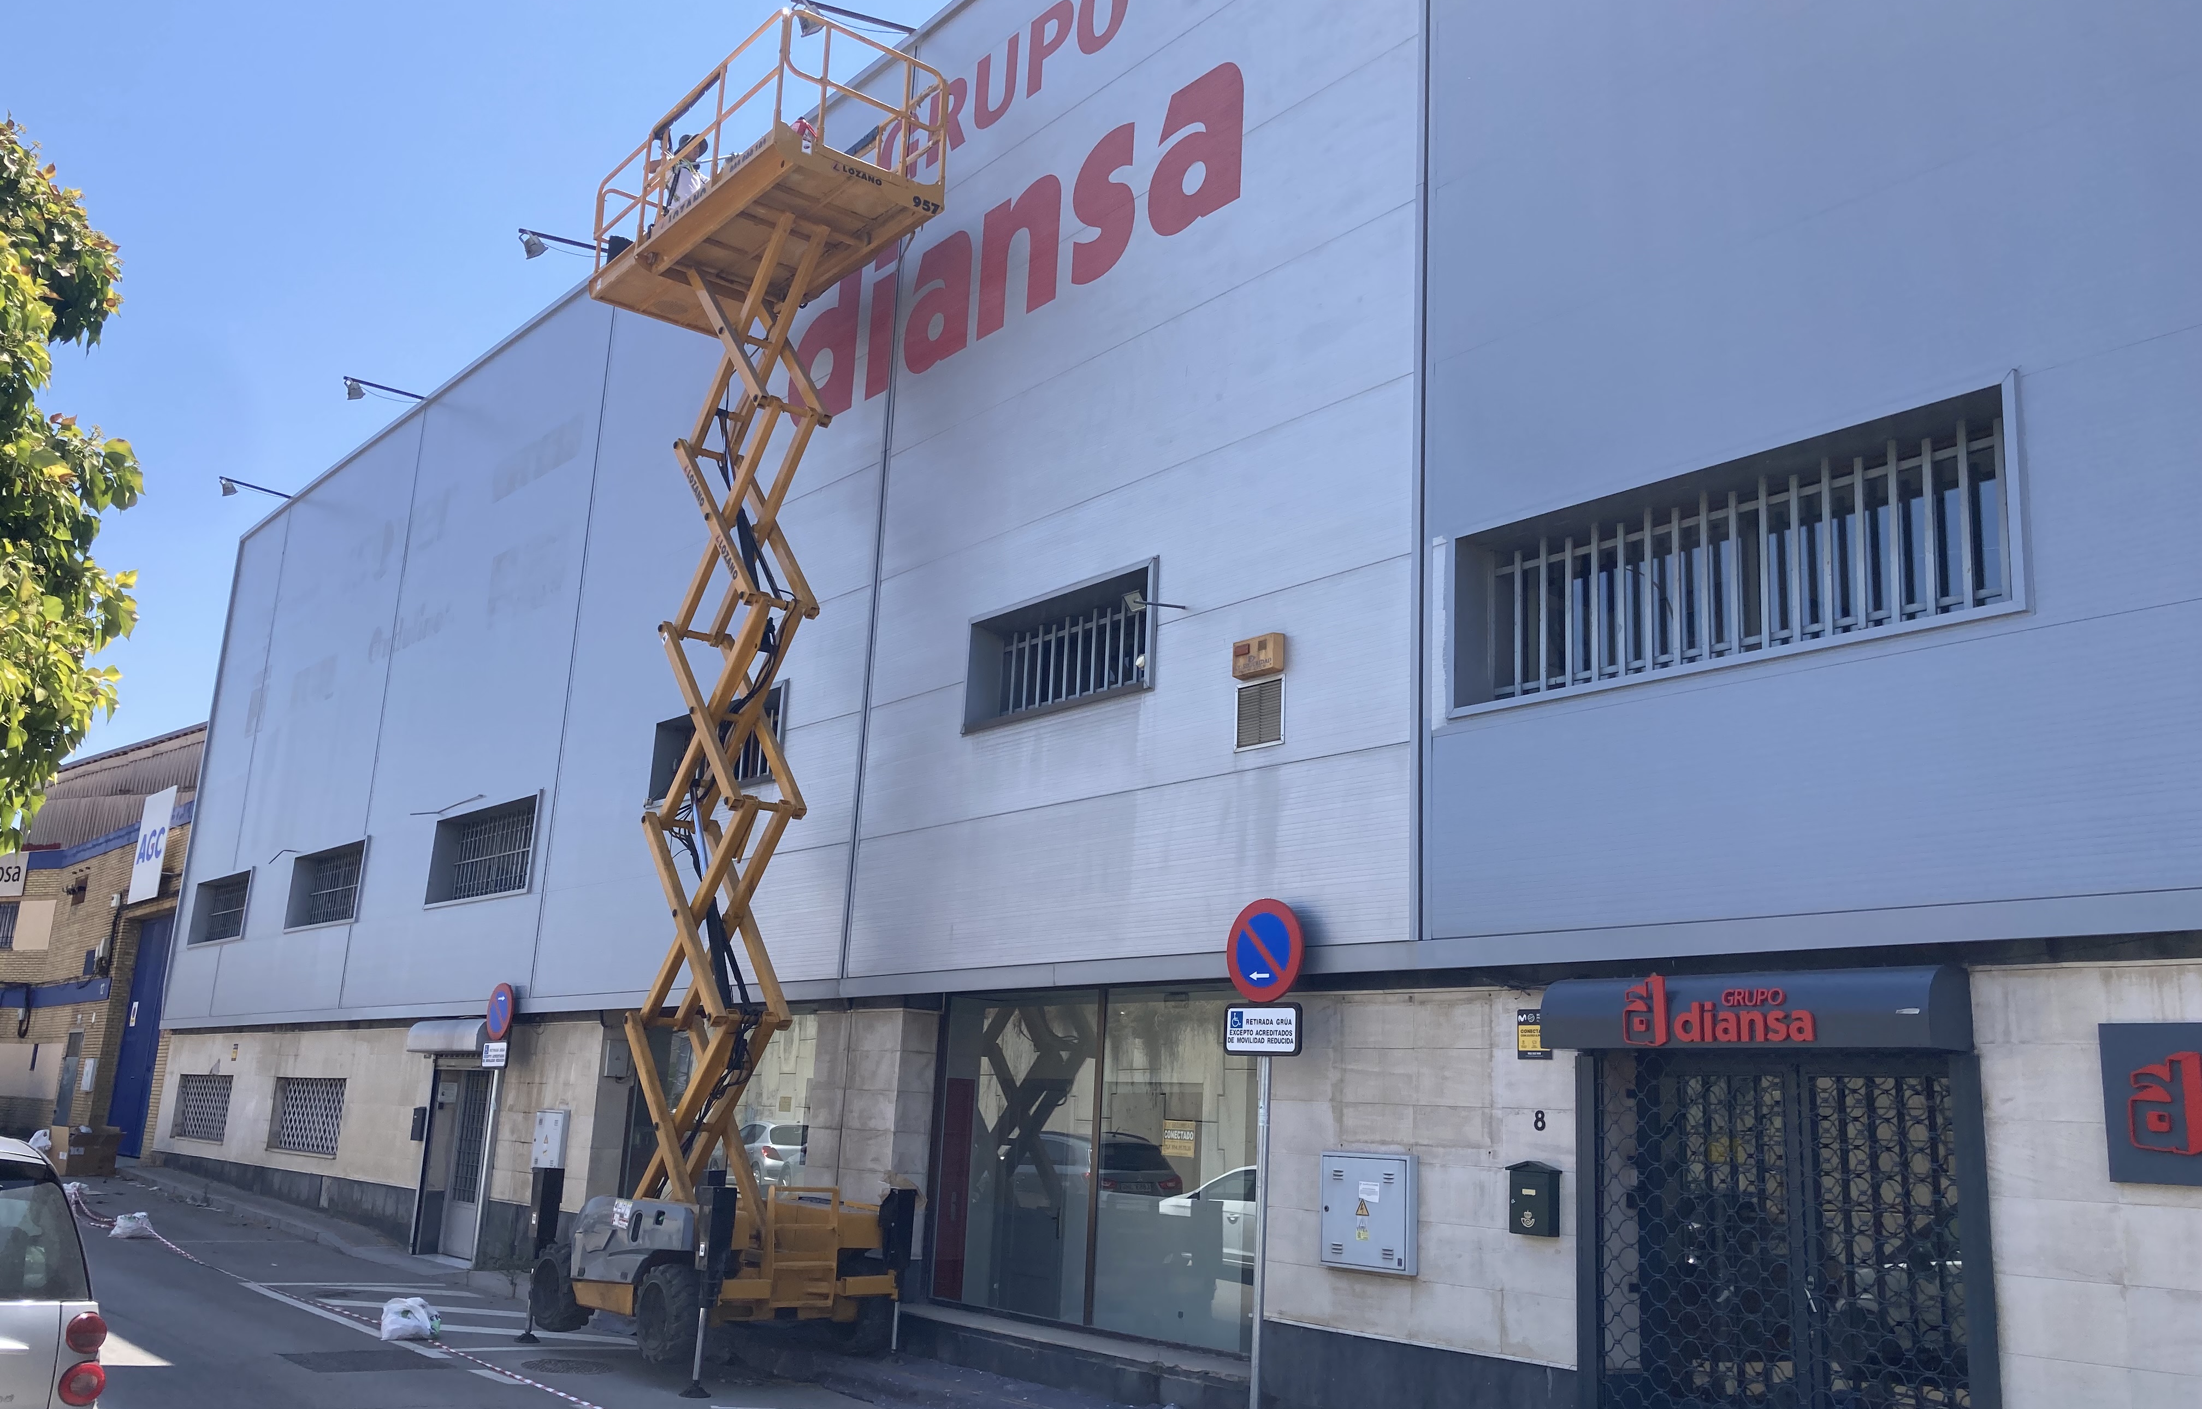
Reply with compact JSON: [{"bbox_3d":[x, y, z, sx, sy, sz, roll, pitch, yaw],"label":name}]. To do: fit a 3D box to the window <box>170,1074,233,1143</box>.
[{"bbox_3d":[-13.798,6.241,27.523,0.200,0.998,2.983,13,-17,-38],"label":"window"}]

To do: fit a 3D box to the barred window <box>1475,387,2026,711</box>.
[{"bbox_3d":[3.054,-0.665,8.961,0.320,1.010,3.014,13,-17,-38],"label":"barred window"}]

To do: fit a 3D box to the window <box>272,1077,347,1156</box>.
[{"bbox_3d":[-10.747,5.592,24.225,0.140,0.980,2.970,14,-17,-38],"label":"window"}]

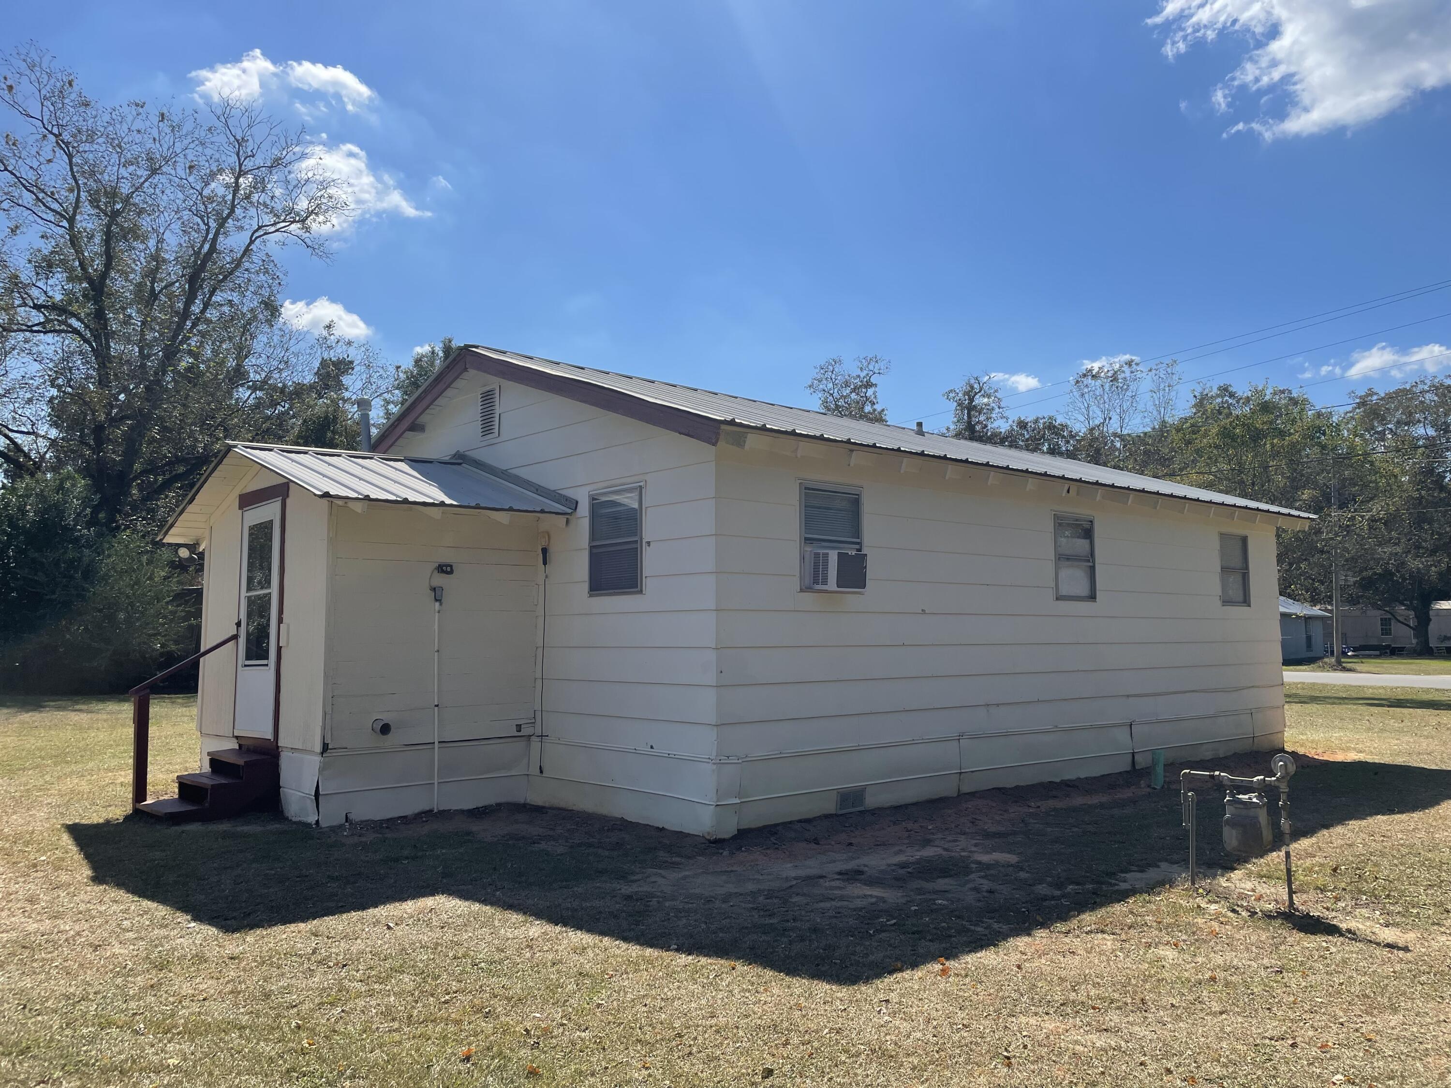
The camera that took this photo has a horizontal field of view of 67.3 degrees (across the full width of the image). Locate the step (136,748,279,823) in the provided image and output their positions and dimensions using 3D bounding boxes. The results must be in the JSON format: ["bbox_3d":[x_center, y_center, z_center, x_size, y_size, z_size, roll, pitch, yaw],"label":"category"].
[{"bbox_3d":[-4.299,1.988,9.014,0.860,0.460,0.820,4,-7,-42],"label":"step"}]

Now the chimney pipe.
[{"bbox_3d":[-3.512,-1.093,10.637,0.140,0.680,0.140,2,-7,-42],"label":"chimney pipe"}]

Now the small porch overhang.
[{"bbox_3d":[-3.446,-0.519,10.085,2.230,0.840,3.840,4,-7,-42],"label":"small porch overhang"}]

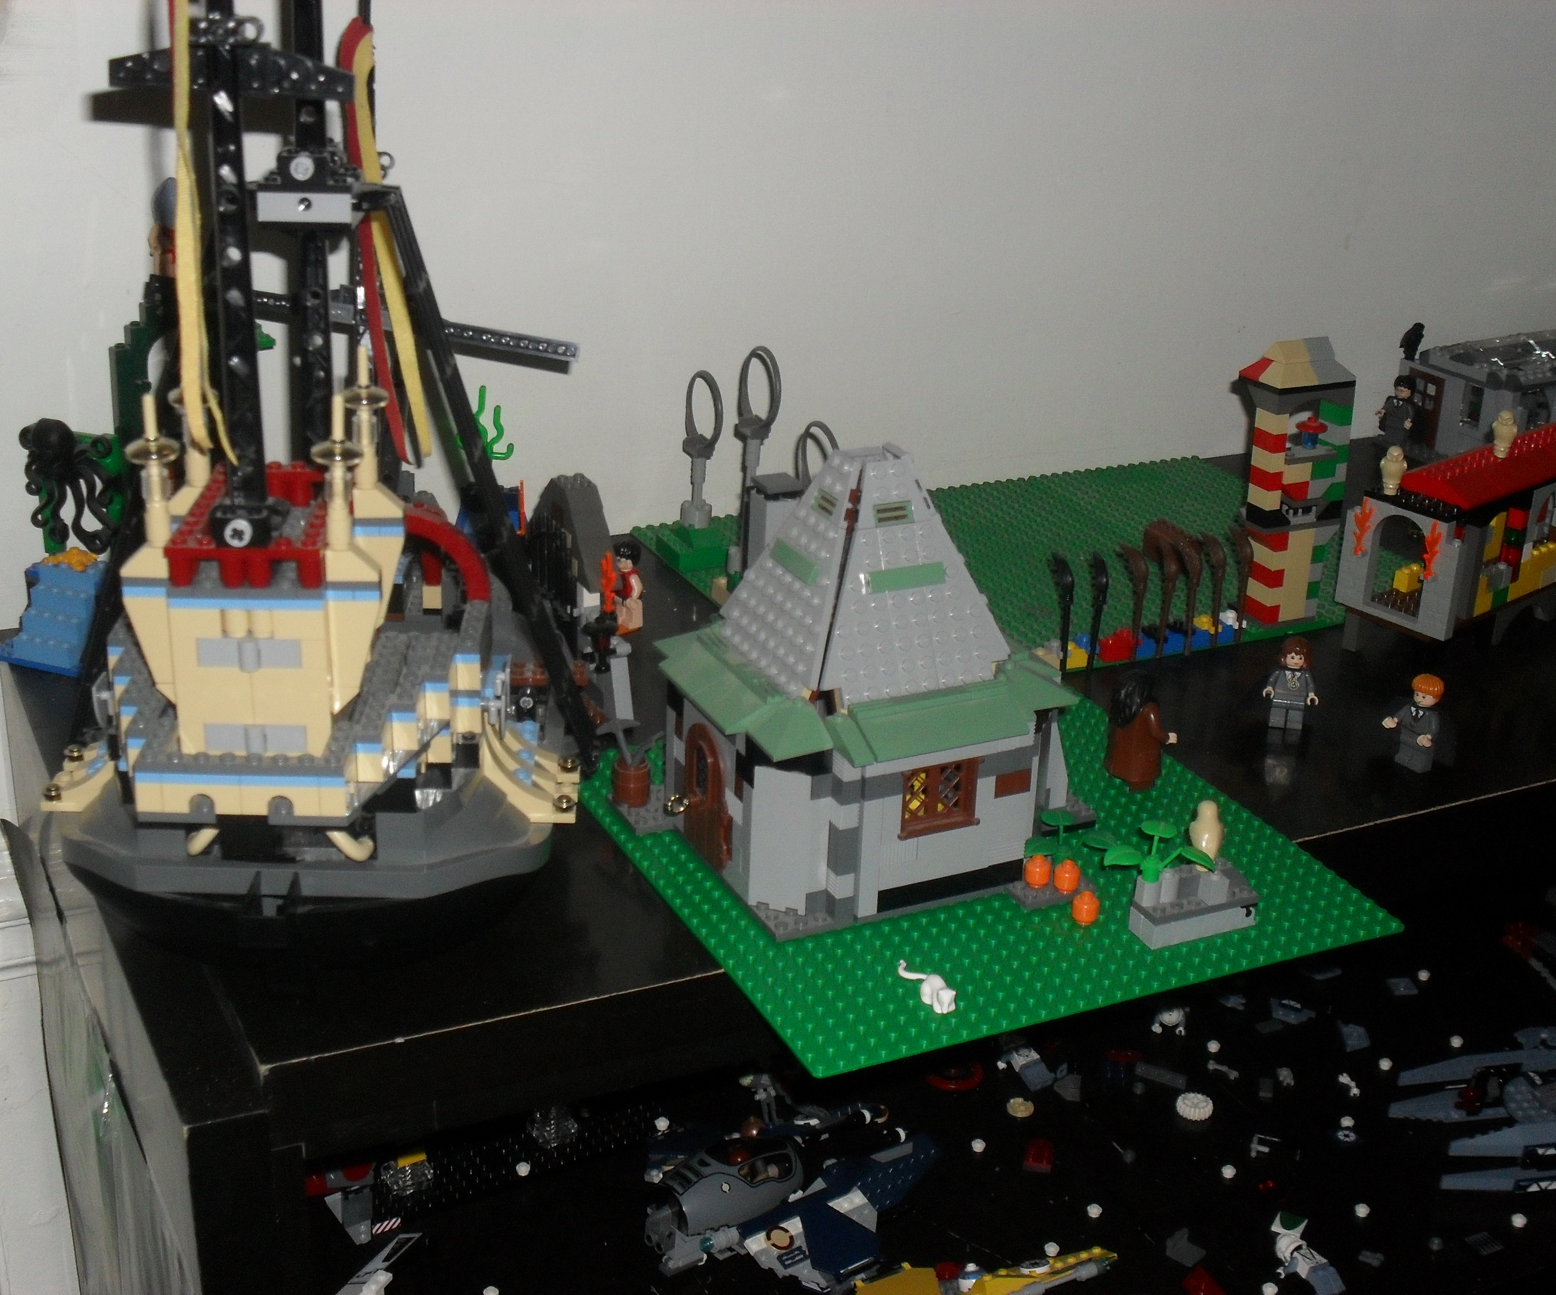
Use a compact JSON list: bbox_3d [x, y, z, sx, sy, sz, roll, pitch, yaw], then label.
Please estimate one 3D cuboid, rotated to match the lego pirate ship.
[{"bbox_3d":[-0.152,-0.099,0.747,0.187,0.400,0.350,2,23,-1],"label":"lego pirate ship"}]

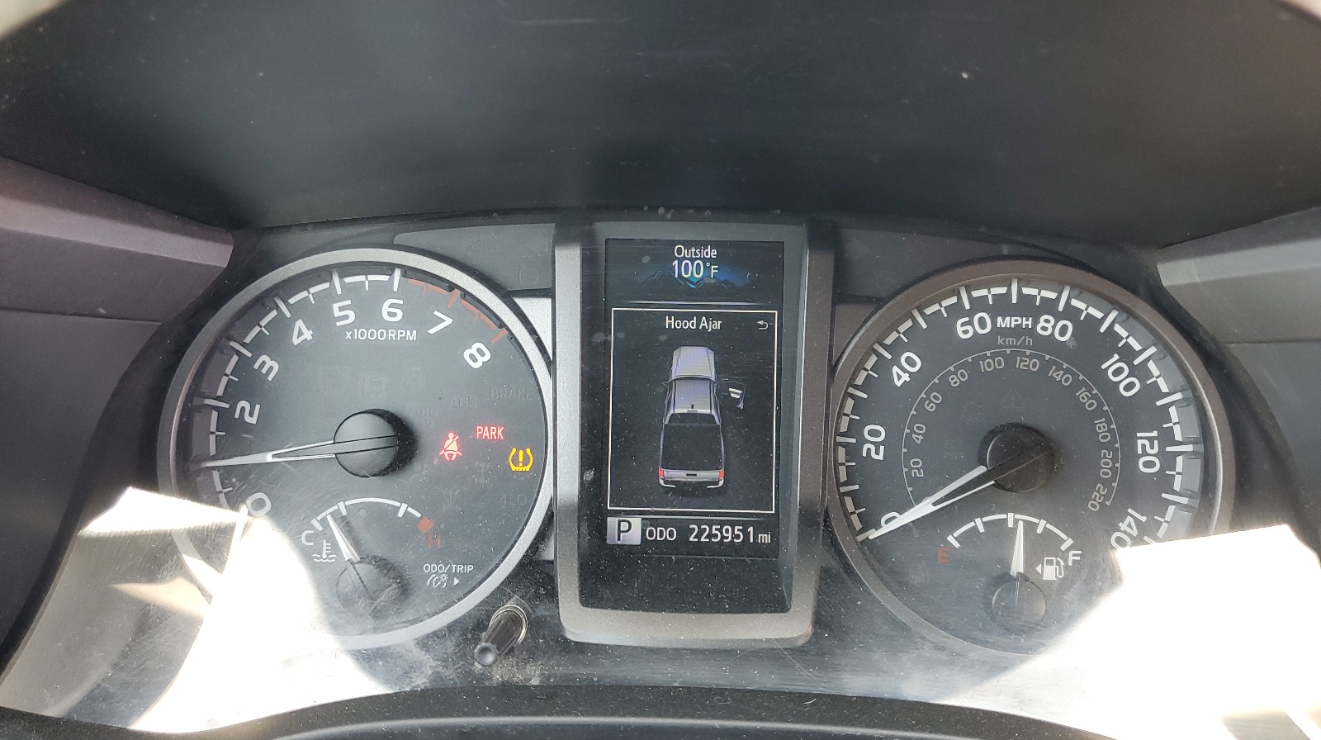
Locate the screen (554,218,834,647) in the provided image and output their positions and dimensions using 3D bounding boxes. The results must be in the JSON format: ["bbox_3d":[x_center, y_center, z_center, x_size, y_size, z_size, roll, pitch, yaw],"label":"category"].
[{"bbox_3d":[0.009,0.018,0.286,0.077,0.119,0.022,1,-2,1],"label":"screen"}]

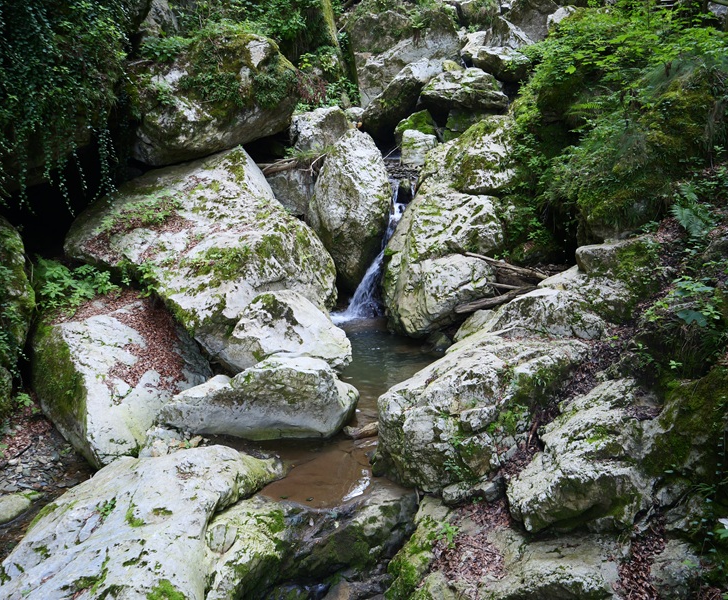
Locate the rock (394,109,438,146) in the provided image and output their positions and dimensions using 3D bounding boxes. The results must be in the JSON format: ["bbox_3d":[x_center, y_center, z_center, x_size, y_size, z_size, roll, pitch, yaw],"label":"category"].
[{"bbox_3d":[1.004,-3.232,13.300,0.833,0.774,0.750,0,18,0],"label":"rock"}]

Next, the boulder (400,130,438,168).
[{"bbox_3d":[1.014,-2.793,12.700,0.686,0.671,0.600,0,18,0],"label":"boulder"}]

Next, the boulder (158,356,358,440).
[{"bbox_3d":[-1.157,1.092,7.750,2.189,0.789,1.000,-2,18,-5],"label":"boulder"}]

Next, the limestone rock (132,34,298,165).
[{"bbox_3d":[-2.374,-3.235,11.200,2.527,2.069,2.100,-3,18,-10],"label":"limestone rock"}]

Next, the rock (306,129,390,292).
[{"bbox_3d":[-0.235,-1.487,11.700,1.303,2.725,1.400,-6,19,-19],"label":"rock"}]

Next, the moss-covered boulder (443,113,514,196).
[{"bbox_3d":[1.914,-2.376,11.400,1.202,1.295,1.200,5,19,14],"label":"moss-covered boulder"}]

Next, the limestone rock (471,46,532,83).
[{"bbox_3d":[2.909,-4.989,14.700,1.281,0.719,1.100,3,18,10],"label":"limestone rock"}]

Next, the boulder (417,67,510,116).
[{"bbox_3d":[1.959,-4.089,13.600,1.694,0.858,1.300,2,18,5],"label":"boulder"}]

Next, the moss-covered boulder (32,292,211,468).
[{"bbox_3d":[-2.614,0.837,7.700,1.855,1.665,2.000,-6,19,-17],"label":"moss-covered boulder"}]

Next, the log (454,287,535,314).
[{"bbox_3d":[1.979,-0.019,10.300,1.511,0.150,0.160,-13,22,-24],"label":"log"}]

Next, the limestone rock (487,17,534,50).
[{"bbox_3d":[3.272,-5.968,15.600,0.986,0.748,0.900,6,19,19],"label":"limestone rock"}]

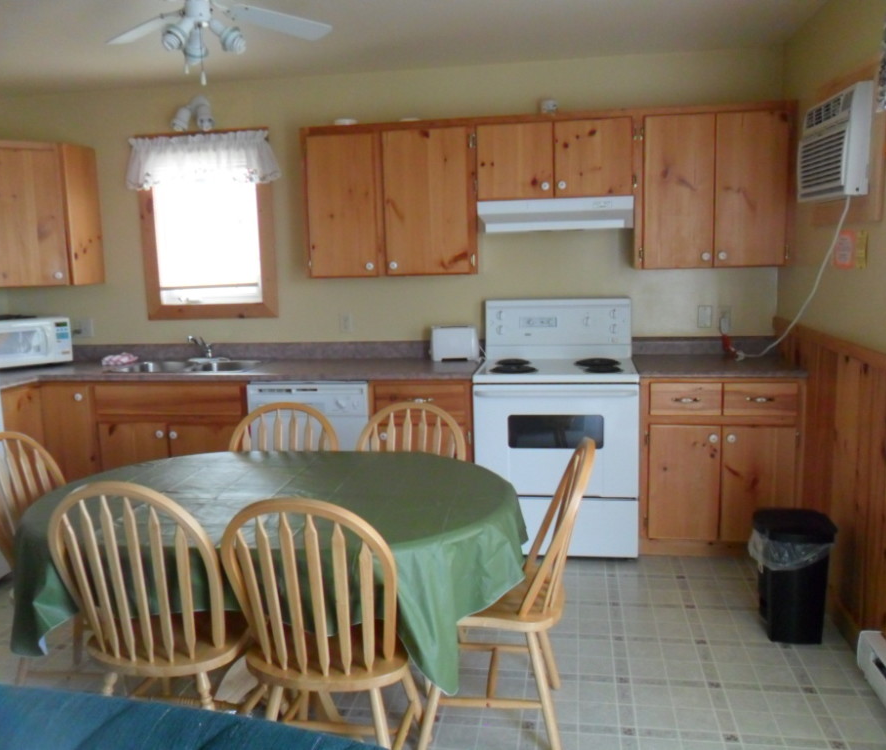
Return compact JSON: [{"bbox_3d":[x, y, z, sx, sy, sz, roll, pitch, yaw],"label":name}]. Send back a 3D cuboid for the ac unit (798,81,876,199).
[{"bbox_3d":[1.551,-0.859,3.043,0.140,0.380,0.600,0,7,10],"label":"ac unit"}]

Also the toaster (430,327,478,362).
[{"bbox_3d":[0.078,-0.176,4.317,0.260,0.185,0.160,0,9,10],"label":"toaster"}]

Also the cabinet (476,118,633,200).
[{"bbox_3d":[0.578,-1.105,4.033,0.776,0.395,0.326,0,9,10],"label":"cabinet"}]

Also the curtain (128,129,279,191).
[{"bbox_3d":[-1.400,-1.239,4.477,0.930,0.295,0.090,0,7,10],"label":"curtain"}]

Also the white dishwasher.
[{"bbox_3d":[-0.629,0.403,4.307,0.635,0.845,0.592,0,9,10],"label":"white dishwasher"}]

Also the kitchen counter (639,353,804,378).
[{"bbox_3d":[1.336,-0.032,3.872,0.740,0.044,0.635,0,7,10],"label":"kitchen counter"}]

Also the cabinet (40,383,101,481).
[{"bbox_3d":[-1.954,0.430,4.532,0.325,0.870,0.605,0,7,10],"label":"cabinet"}]

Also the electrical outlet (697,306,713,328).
[{"bbox_3d":[1.405,-0.310,4.176,0.077,0.121,0.012,0,9,10],"label":"electrical outlet"}]

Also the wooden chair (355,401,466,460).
[{"bbox_3d":[-0.164,0.573,2.878,0.460,0.900,0.500,0,7,10],"label":"wooden chair"}]

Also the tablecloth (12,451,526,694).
[{"bbox_3d":[-0.487,0.543,2.379,1.500,0.410,1.120,0,7,10],"label":"tablecloth"}]

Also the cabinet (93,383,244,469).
[{"bbox_3d":[-1.373,0.427,4.429,0.865,0.870,0.605,0,7,10],"label":"cabinet"}]

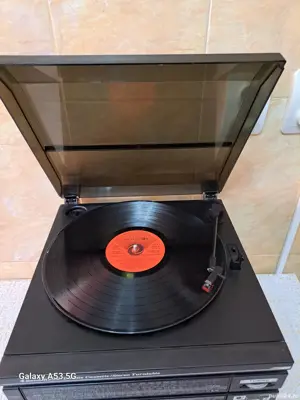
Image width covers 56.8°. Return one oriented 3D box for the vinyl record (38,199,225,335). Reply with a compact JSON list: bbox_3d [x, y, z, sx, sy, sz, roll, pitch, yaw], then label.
[{"bbox_3d":[-0.024,0.091,0.483,0.302,0.016,0.302,-2,34,-2],"label":"vinyl record"}]

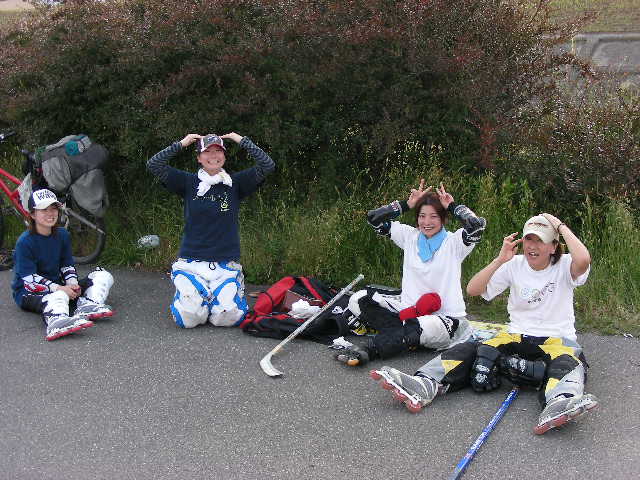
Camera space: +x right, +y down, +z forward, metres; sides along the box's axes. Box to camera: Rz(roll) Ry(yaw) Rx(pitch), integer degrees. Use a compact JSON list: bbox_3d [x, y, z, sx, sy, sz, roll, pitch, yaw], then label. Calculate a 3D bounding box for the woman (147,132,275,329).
[{"bbox_3d":[-0.642,-0.095,5.393,0.738,1.140,0.599,-1,11,-4],"label":"woman"}]

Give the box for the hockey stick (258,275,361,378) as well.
[{"bbox_3d":[0.054,0.445,4.998,0.221,0.070,1.421,2,19,27],"label":"hockey stick"}]

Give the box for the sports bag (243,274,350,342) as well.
[{"bbox_3d":[-0.100,0.397,5.159,0.580,0.260,0.380,5,12,27],"label":"sports bag"}]

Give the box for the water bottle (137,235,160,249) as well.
[{"bbox_3d":[-1.376,0.012,7.121,0.220,0.090,0.090,-2,10,-26],"label":"water bottle"}]

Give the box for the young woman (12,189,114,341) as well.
[{"bbox_3d":[-1.558,0.084,5.392,0.512,0.790,0.941,-7,13,-34],"label":"young woman"}]

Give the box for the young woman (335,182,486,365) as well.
[{"bbox_3d":[0.466,0.149,4.711,0.695,0.910,0.685,5,12,25],"label":"young woman"}]

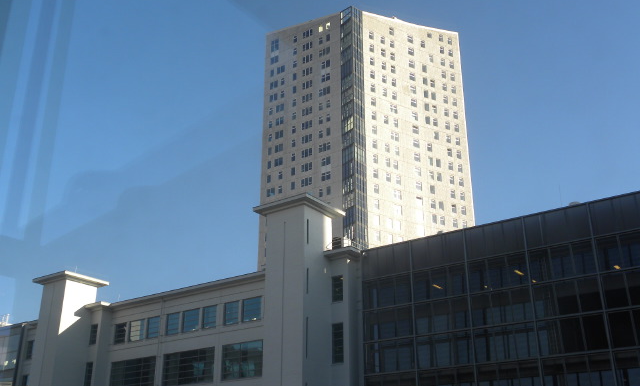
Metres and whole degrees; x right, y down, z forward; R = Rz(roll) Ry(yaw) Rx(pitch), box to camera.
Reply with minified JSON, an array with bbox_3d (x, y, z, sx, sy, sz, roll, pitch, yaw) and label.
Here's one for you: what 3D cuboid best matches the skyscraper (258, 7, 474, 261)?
[{"bbox_3d":[9.390,11.740,144.910,36.000,102.500,22.000,14,-27,-28],"label":"skyscraper"}]

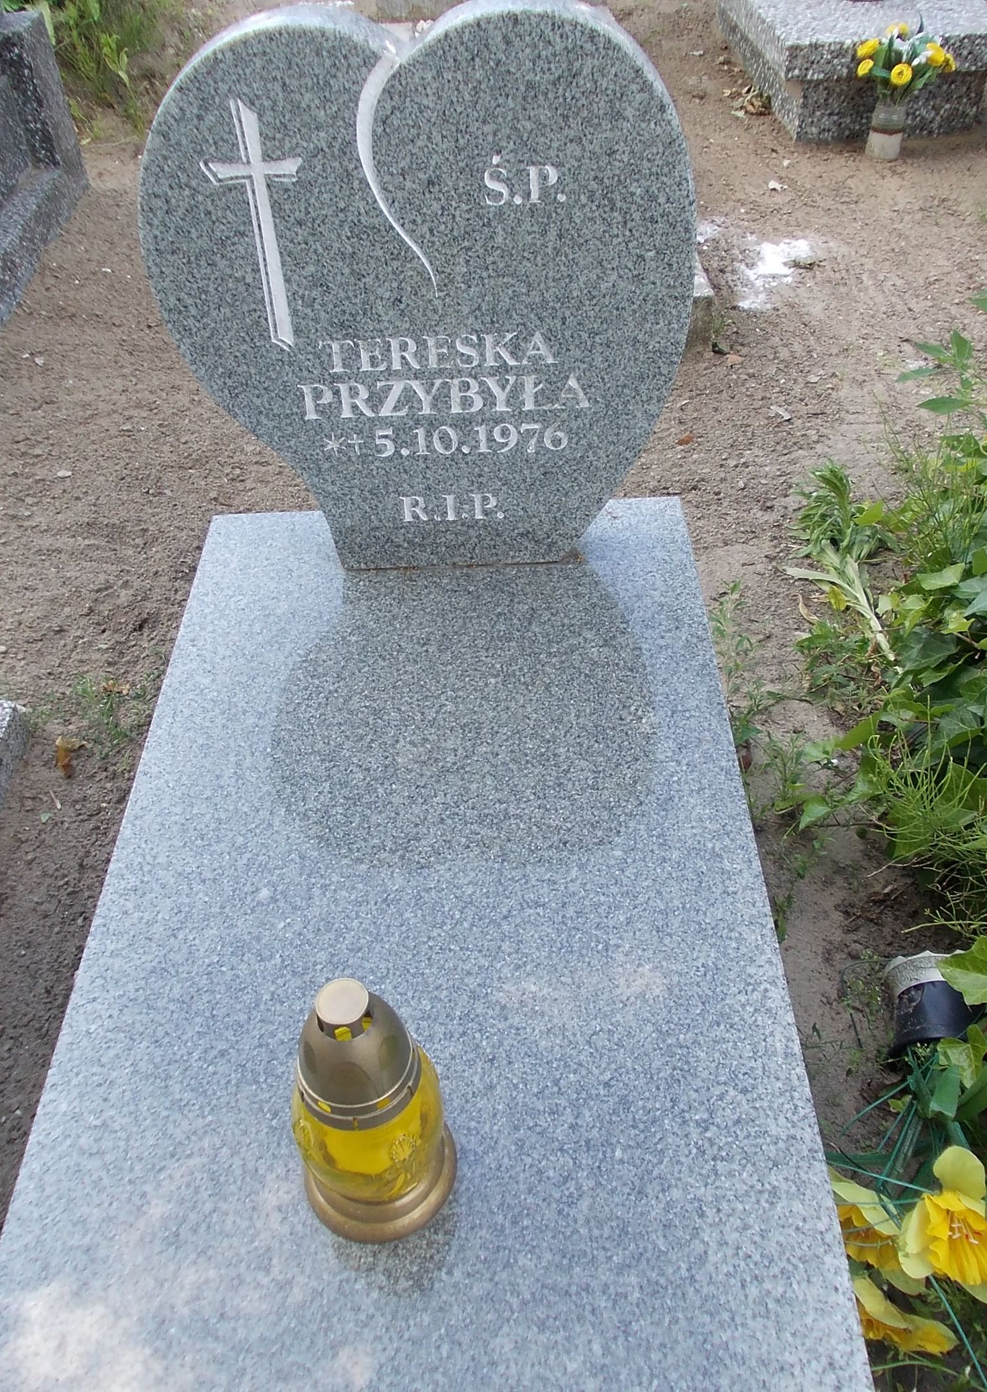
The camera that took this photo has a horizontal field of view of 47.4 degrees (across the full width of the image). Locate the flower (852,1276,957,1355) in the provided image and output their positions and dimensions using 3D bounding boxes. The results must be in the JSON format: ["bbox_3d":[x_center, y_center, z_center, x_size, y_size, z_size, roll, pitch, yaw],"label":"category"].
[{"bbox_3d":[0.317,0.486,0.884,0.095,0.080,0.050,22,69,23],"label":"flower"}]

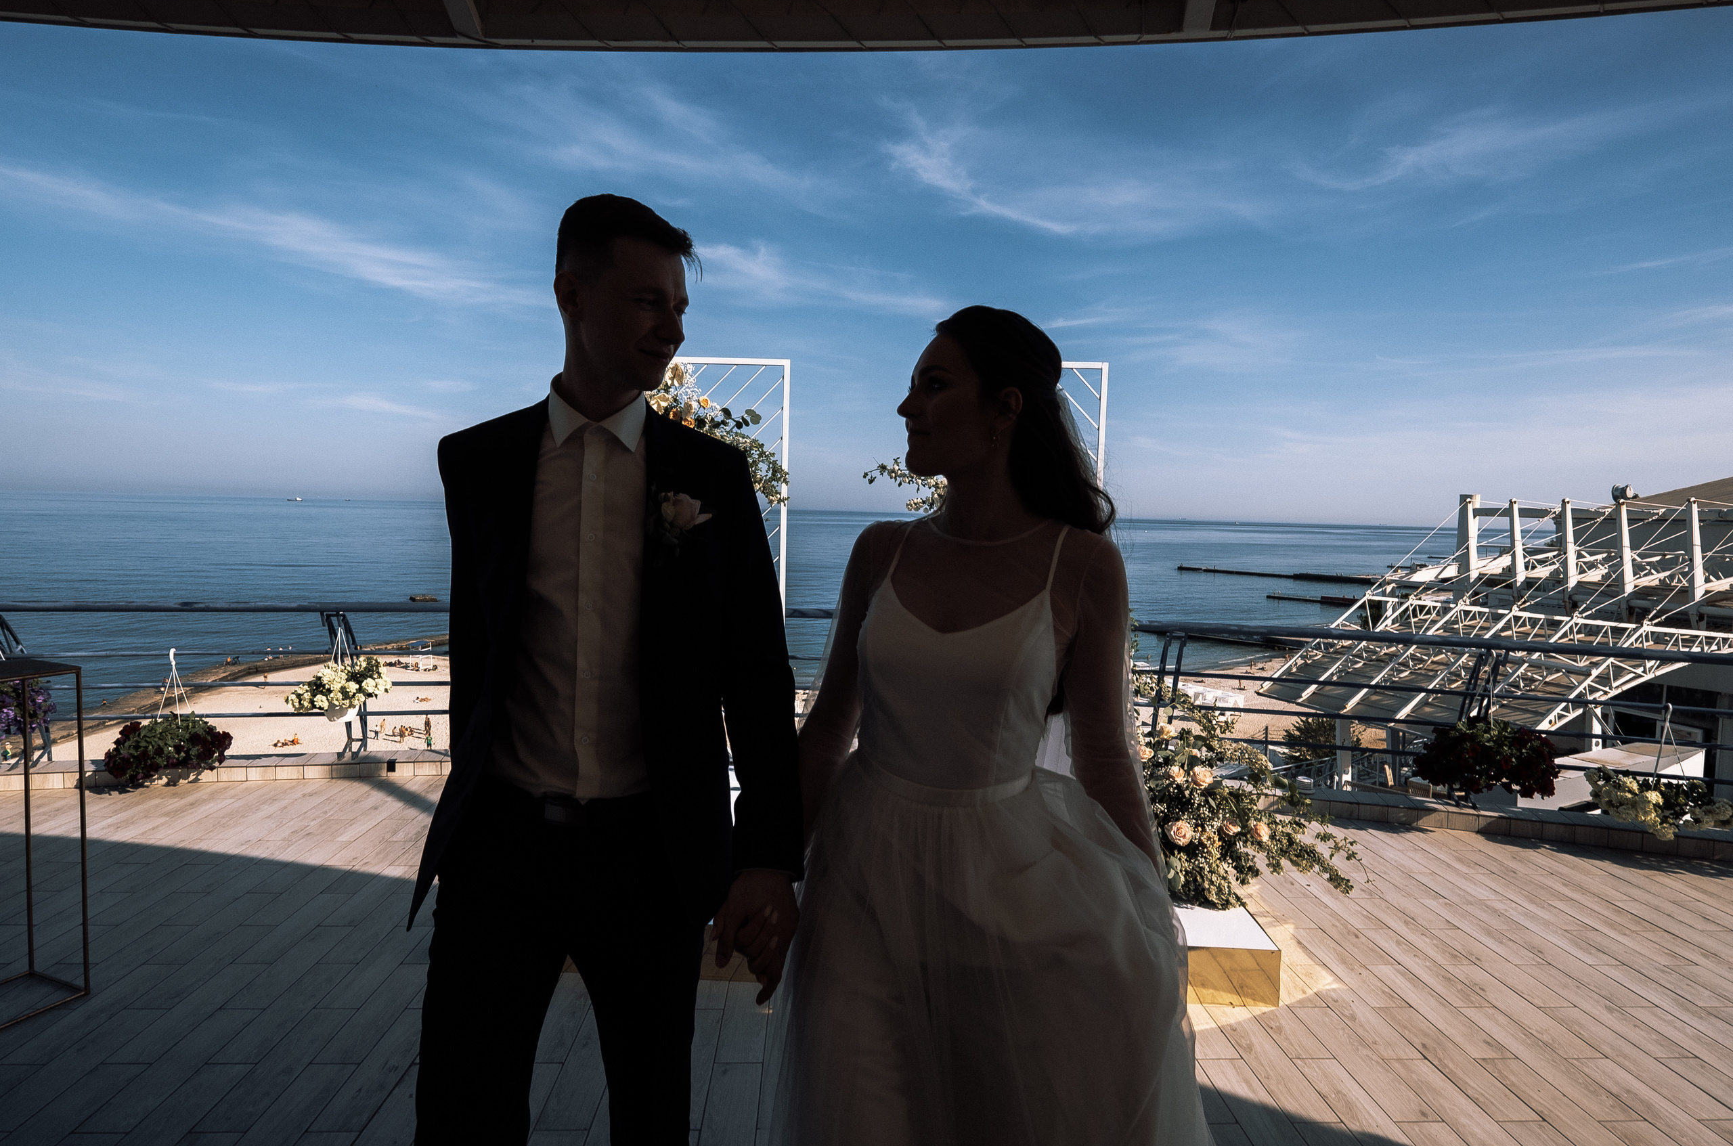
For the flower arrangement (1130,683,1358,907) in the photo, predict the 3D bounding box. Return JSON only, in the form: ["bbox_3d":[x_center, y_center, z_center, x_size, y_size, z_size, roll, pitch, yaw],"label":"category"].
[{"bbox_3d":[1.284,0.780,3.145,0.896,0.826,0.645,1,4,0],"label":"flower arrangement"}]

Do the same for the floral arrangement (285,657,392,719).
[{"bbox_3d":[-2.807,0.618,4.619,0.478,0.322,0.406,1,4,-9],"label":"floral arrangement"}]

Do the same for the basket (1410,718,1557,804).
[{"bbox_3d":[2.895,0.869,4.075,0.565,0.338,0.480,2,4,17],"label":"basket"}]

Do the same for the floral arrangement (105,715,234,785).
[{"bbox_3d":[-3.506,0.887,4.370,0.497,0.326,0.422,1,4,-9],"label":"floral arrangement"}]

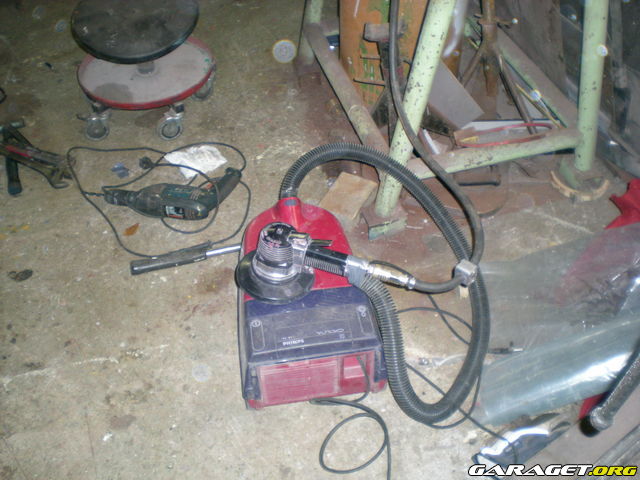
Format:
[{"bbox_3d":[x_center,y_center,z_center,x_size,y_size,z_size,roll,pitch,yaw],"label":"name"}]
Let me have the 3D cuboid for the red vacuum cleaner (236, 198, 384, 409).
[{"bbox_3d":[-0.039,0.099,1.481,0.285,0.200,0.420,-7,47,-5],"label":"red vacuum cleaner"}]

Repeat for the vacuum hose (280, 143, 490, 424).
[{"bbox_3d":[0.170,0.047,1.481,0.394,0.265,0.640,-11,48,-9],"label":"vacuum hose"}]

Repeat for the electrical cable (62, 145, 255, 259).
[{"bbox_3d":[-0.438,-0.132,1.798,0.520,0.060,0.438,-1,47,0],"label":"electrical cable"}]

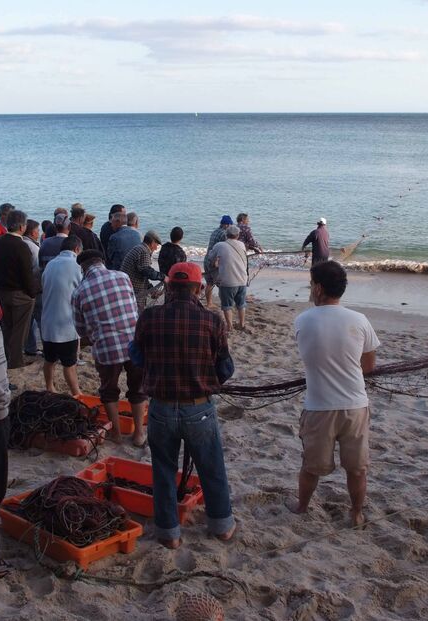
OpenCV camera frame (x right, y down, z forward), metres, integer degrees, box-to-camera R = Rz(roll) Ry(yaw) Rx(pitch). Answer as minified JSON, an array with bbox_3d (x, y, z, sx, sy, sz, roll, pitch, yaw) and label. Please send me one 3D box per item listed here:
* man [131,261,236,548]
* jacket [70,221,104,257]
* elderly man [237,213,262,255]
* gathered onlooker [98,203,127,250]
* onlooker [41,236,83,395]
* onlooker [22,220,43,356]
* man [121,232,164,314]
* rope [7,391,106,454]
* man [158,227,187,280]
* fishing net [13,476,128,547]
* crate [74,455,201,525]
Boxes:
[{"bbox_3d":[-0.158,0.552,3.870,0.590,1.711,0.420,2,16,8],"label":"man"},{"bbox_3d":[-1.886,-0.990,10.126,0.540,0.700,0.340,8,18,24],"label":"jacket"},{"bbox_3d":[0.604,-0.912,12.232,0.620,1.720,0.520,-4,17,-14],"label":"elderly man"},{"bbox_3d":[-1.325,-0.537,9.049,0.520,1.770,0.360,6,17,20],"label":"gathered onlooker"},{"bbox_3d":[-1.521,0.065,6.703,0.500,1.610,0.400,6,17,21],"label":"onlooker"},{"bbox_3d":[-2.266,-0.276,8.355,0.500,1.700,0.340,11,19,33],"label":"onlooker"},{"bbox_3d":[-0.880,-0.174,8.279,0.550,1.620,0.540,-5,17,-17],"label":"man"},{"bbox_3d":[-1.333,0.886,5.411,0.750,0.420,0.520,5,17,16],"label":"rope"},{"bbox_3d":[-0.549,-0.340,9.123,0.470,1.580,0.340,5,17,17],"label":"man"},{"bbox_3d":[-0.827,1.136,3.905,0.620,0.310,0.410,14,21,40],"label":"fishing net"},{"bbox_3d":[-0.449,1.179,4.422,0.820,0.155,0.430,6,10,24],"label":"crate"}]

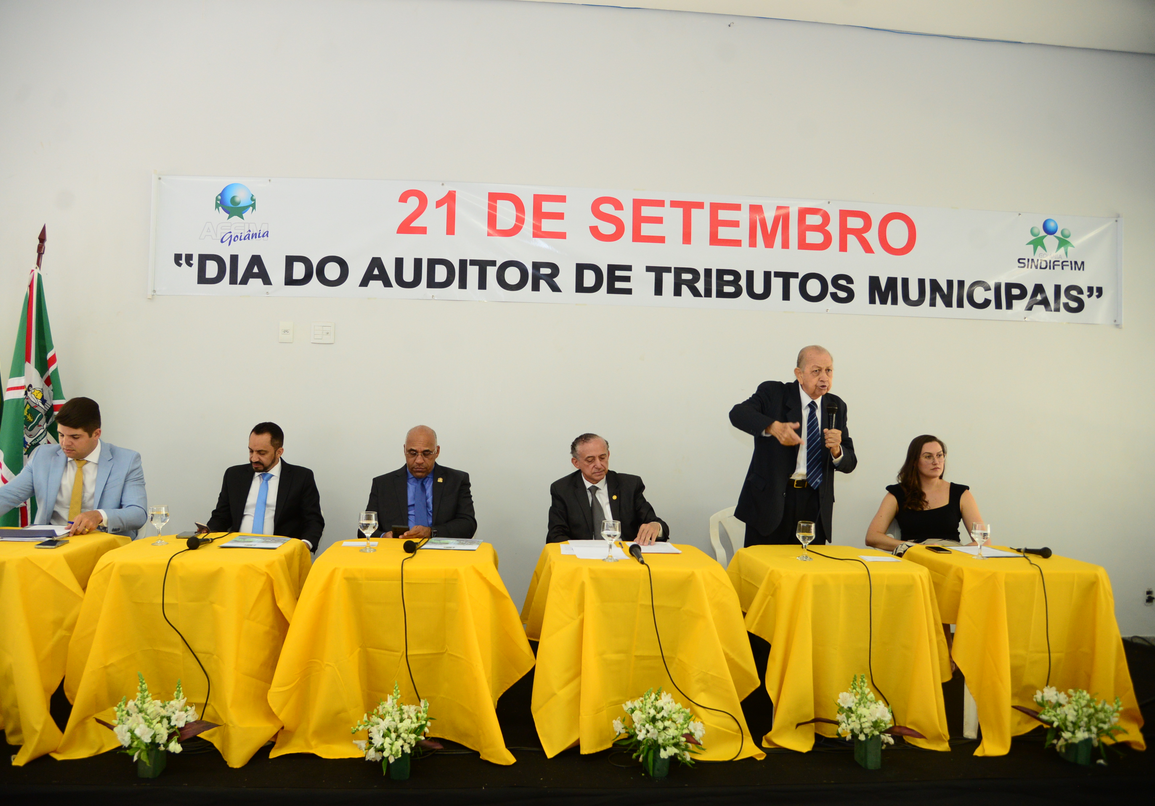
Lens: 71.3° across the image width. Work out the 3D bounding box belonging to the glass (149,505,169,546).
[{"bbox_3d":[-1.793,0.520,3.458,0.081,0.170,0.081,1,-2,0],"label":"glass"}]

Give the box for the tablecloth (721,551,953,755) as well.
[{"bbox_3d":[1.079,1.017,3.487,0.813,0.690,0.803,2,-2,-8],"label":"tablecloth"}]

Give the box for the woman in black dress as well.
[{"bbox_3d":[1.748,0.780,4.037,0.560,1.245,0.680,1,-2,7],"label":"woman in black dress"}]

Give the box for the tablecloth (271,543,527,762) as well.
[{"bbox_3d":[-0.679,0.987,3.398,0.970,0.725,0.890,2,-2,-6],"label":"tablecloth"}]

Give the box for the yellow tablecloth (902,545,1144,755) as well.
[{"bbox_3d":[1.883,1.040,3.577,0.737,0.690,0.822,2,-2,-8],"label":"yellow tablecloth"}]

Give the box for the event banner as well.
[{"bbox_3d":[0.460,-0.874,4.712,5.743,0.683,0.020,2,-2,-4],"label":"event banner"}]

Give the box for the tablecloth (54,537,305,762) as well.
[{"bbox_3d":[-1.527,0.946,3.276,0.832,0.690,0.879,2,-2,-14],"label":"tablecloth"}]

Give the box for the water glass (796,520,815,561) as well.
[{"bbox_3d":[0.982,0.589,3.472,0.081,0.170,0.081,1,-2,0],"label":"water glass"}]

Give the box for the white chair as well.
[{"bbox_3d":[0.952,0.994,4.326,0.440,0.865,0.510,2,-2,-4],"label":"white chair"}]

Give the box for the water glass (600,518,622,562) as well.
[{"bbox_3d":[0.140,0.569,3.320,0.085,0.160,0.085,2,-2,-4],"label":"water glass"}]

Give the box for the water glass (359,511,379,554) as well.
[{"bbox_3d":[-0.886,0.548,3.421,0.085,0.161,0.085,2,-2,-4],"label":"water glass"}]

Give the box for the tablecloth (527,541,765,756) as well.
[{"bbox_3d":[0.235,0.994,3.419,0.907,0.690,0.869,2,-2,-3],"label":"tablecloth"}]

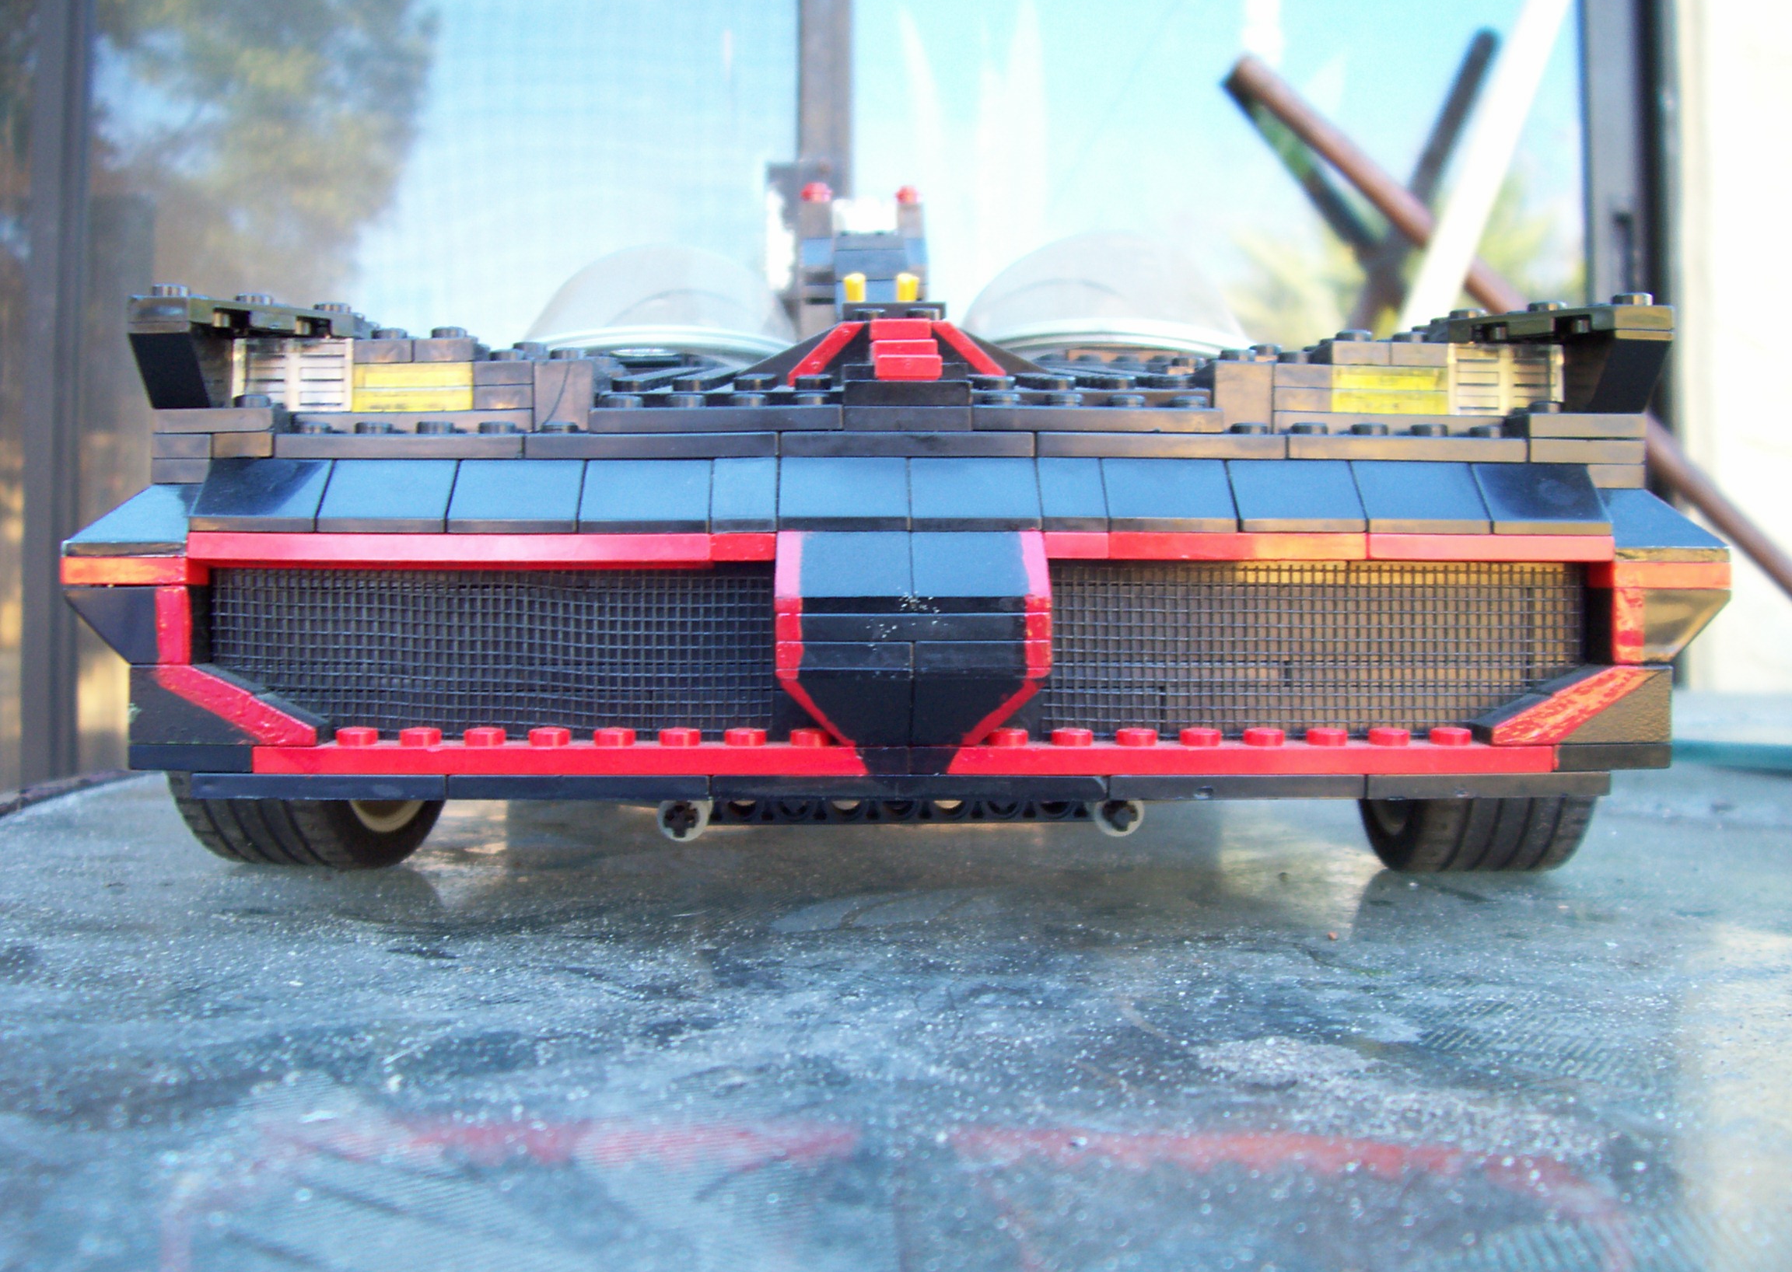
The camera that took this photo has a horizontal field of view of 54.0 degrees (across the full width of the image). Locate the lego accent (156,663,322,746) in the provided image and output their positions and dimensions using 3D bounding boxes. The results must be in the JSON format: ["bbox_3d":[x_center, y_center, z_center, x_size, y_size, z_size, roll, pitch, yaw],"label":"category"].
[{"bbox_3d":[-0.079,0.008,0.215,0.020,0.010,0.006,0,2,-2],"label":"lego accent"}]

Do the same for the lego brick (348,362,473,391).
[{"bbox_3d":[-0.062,-0.034,0.231,0.016,0.003,0.008,0,1,-2],"label":"lego brick"}]

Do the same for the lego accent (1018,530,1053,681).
[{"bbox_3d":[0.017,-0.004,0.210,0.003,0.017,0.008,0,1,-2],"label":"lego accent"}]

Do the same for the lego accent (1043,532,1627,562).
[{"bbox_3d":[0.054,-0.011,0.219,0.072,0.003,0.008,0,1,-2],"label":"lego accent"}]

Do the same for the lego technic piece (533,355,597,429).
[{"bbox_3d":[-0.043,-0.031,0.234,0.008,0.010,0.011,0,2,-2],"label":"lego technic piece"}]

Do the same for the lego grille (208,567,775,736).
[{"bbox_3d":[-0.051,0.002,0.220,0.071,0.021,0.002,0,1,-2],"label":"lego grille"}]

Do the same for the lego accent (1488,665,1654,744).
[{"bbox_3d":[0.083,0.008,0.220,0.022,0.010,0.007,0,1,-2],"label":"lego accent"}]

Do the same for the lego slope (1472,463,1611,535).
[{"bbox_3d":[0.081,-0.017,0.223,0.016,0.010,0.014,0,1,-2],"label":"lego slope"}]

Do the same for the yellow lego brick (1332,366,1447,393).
[{"bbox_3d":[0.065,-0.034,0.235,0.016,0.003,0.008,0,2,-2],"label":"yellow lego brick"}]

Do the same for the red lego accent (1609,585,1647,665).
[{"bbox_3d":[0.090,-0.001,0.220,0.004,0.010,0.006,0,1,-1],"label":"red lego accent"}]

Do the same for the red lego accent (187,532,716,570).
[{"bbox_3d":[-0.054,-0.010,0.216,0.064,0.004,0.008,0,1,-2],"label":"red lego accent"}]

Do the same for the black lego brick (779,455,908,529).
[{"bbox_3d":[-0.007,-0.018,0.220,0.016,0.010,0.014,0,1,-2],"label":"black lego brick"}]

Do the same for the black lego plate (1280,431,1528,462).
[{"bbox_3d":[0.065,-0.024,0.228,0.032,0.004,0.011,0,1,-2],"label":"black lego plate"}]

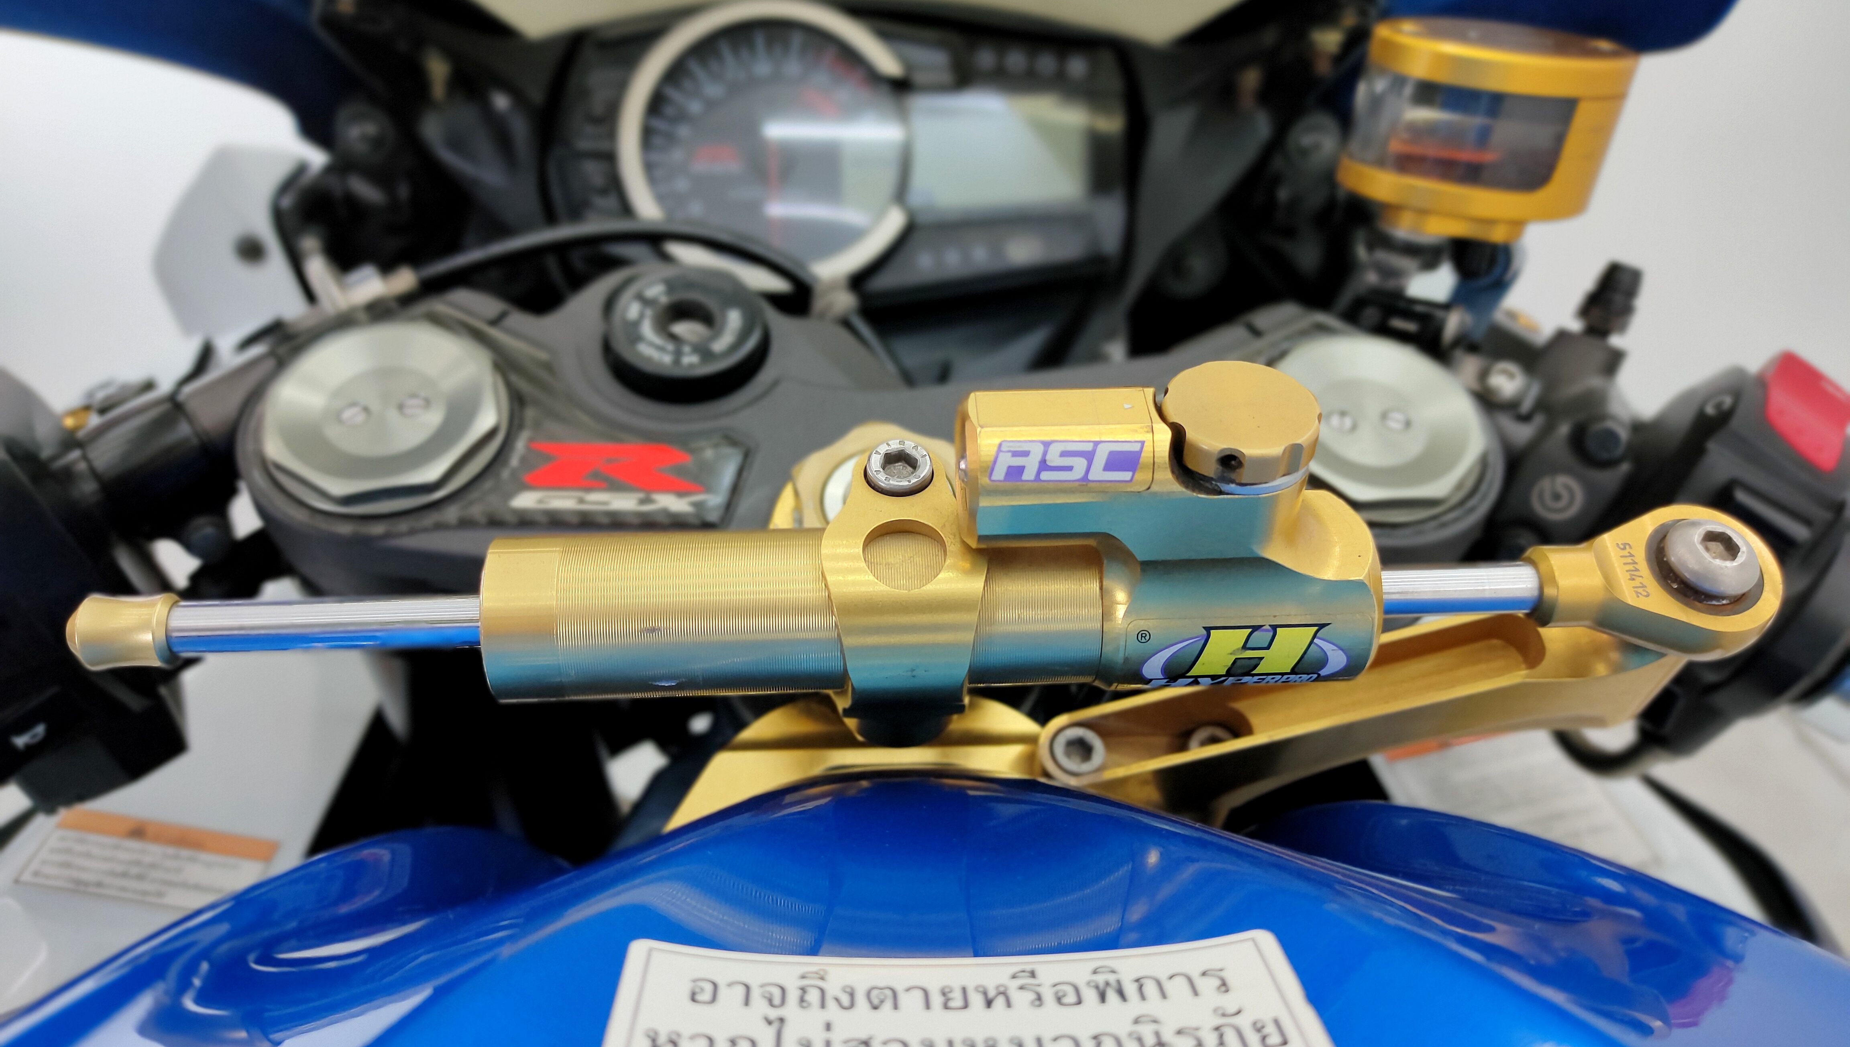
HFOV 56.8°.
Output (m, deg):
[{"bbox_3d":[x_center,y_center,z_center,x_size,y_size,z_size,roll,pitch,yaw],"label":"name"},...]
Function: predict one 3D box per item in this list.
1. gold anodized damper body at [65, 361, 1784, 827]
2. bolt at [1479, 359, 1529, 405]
[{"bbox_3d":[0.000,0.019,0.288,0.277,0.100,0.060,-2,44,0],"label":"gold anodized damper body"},{"bbox_3d":[0.137,-0.033,0.403,0.011,0.011,0.009,0,-15,15],"label":"bolt"}]

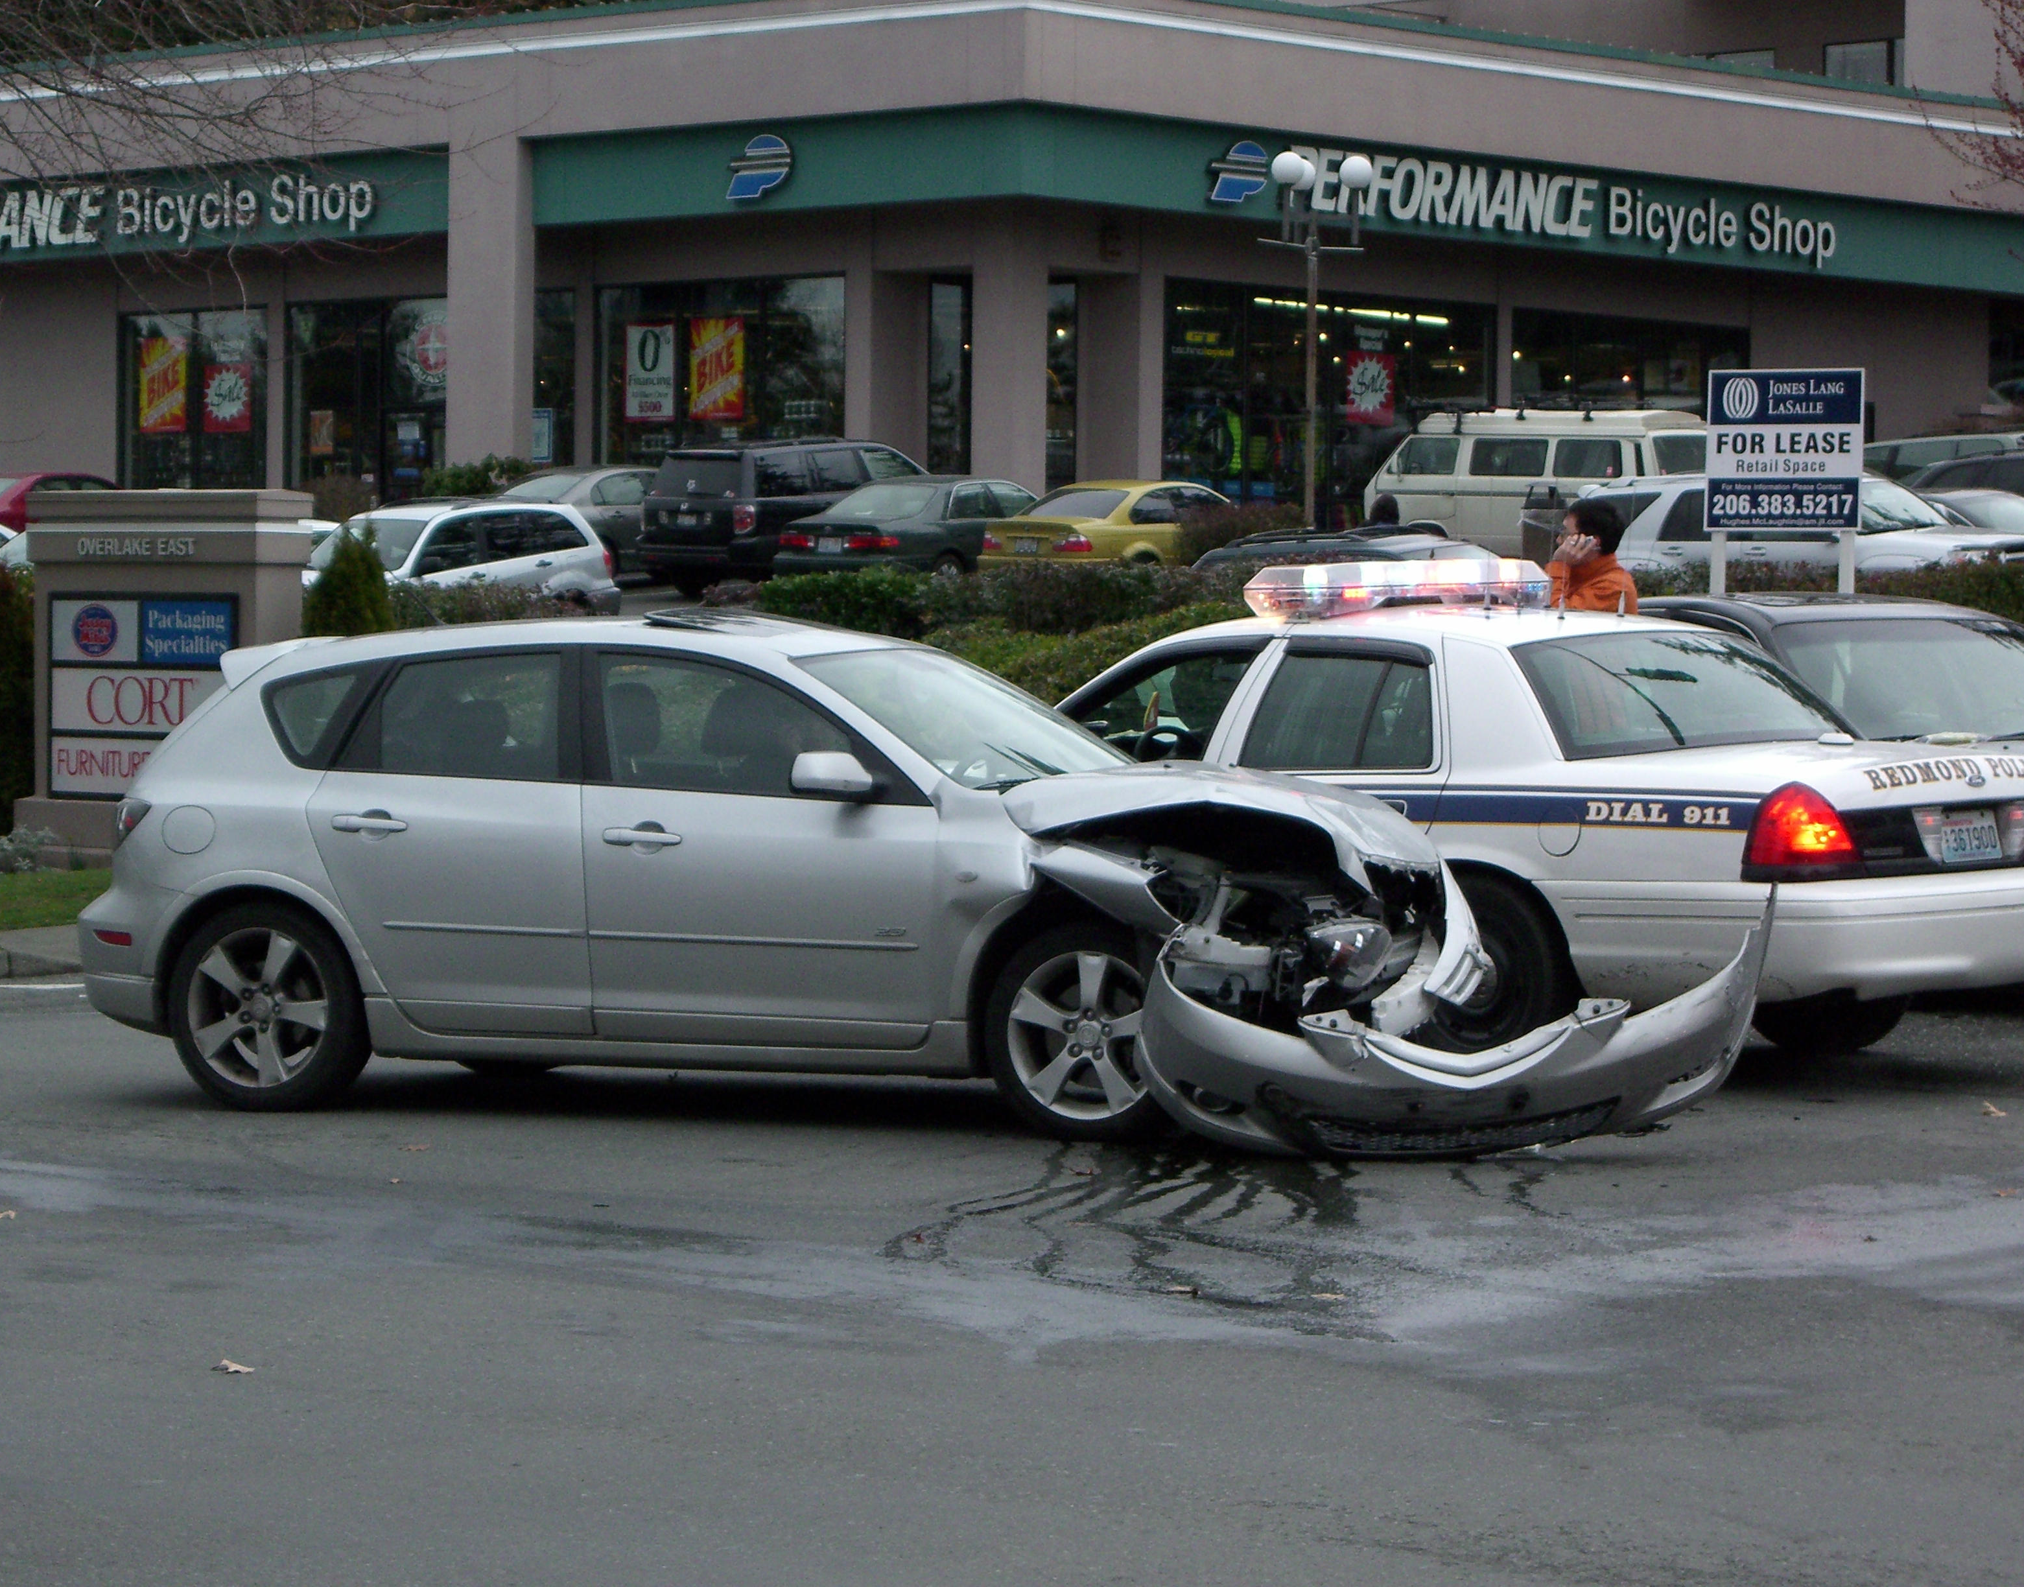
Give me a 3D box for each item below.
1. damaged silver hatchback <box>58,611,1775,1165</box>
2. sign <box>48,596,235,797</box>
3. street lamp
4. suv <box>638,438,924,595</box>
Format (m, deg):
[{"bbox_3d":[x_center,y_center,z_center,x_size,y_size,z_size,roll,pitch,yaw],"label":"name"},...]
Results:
[{"bbox_3d":[-0.530,0.205,20.582,4.750,1.460,1.780,1,2,24],"label":"damaged silver hatchback"},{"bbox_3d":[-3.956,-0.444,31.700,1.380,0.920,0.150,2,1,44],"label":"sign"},{"bbox_3d":[3.306,-4.722,77.000,1.120,4.750,1.120,2,1,44],"label":"street lamp"},{"bbox_3d":[-2.226,-3.285,82.300,1.970,1.790,4.770,2,5,43],"label":"suv"}]

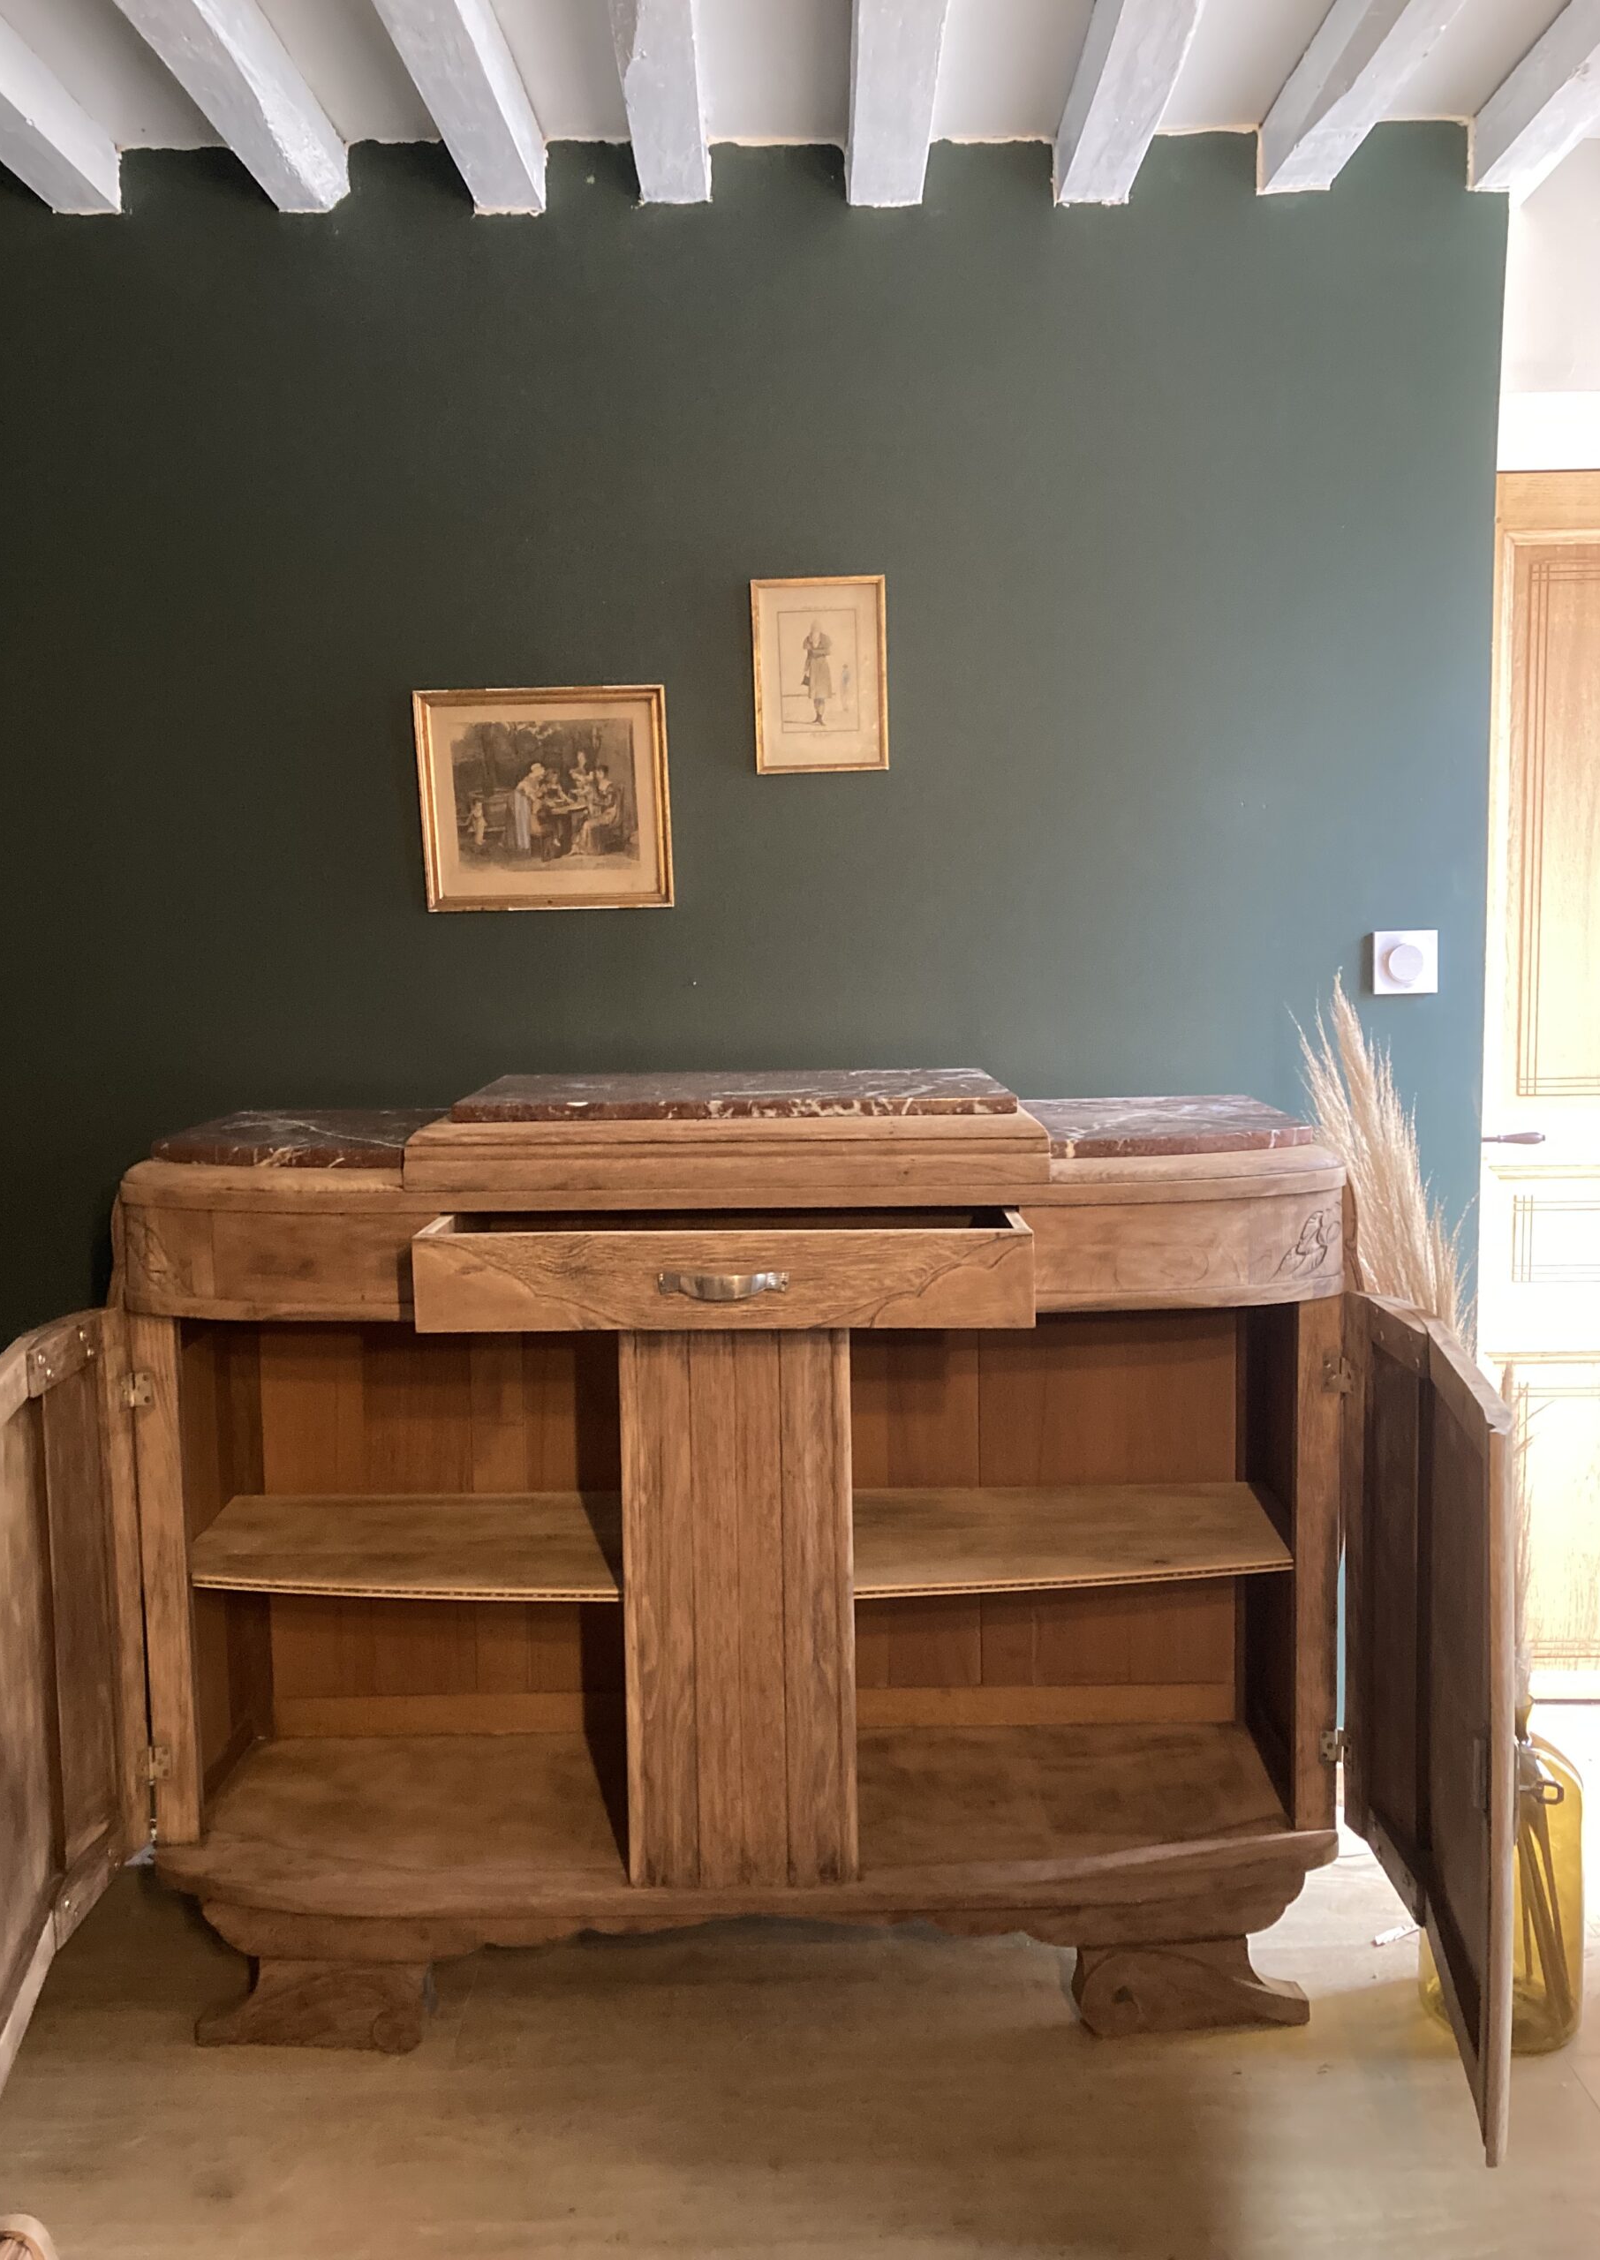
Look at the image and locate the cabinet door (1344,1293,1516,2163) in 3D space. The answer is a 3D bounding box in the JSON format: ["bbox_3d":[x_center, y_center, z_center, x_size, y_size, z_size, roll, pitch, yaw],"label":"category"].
[{"bbox_3d":[0.640,0.535,1.837,0.068,0.637,0.599,0,6,5],"label":"cabinet door"}]

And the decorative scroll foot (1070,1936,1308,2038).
[{"bbox_3d":[0.459,0.982,2.140,0.266,0.112,0.071,-1,6,-5],"label":"decorative scroll foot"}]

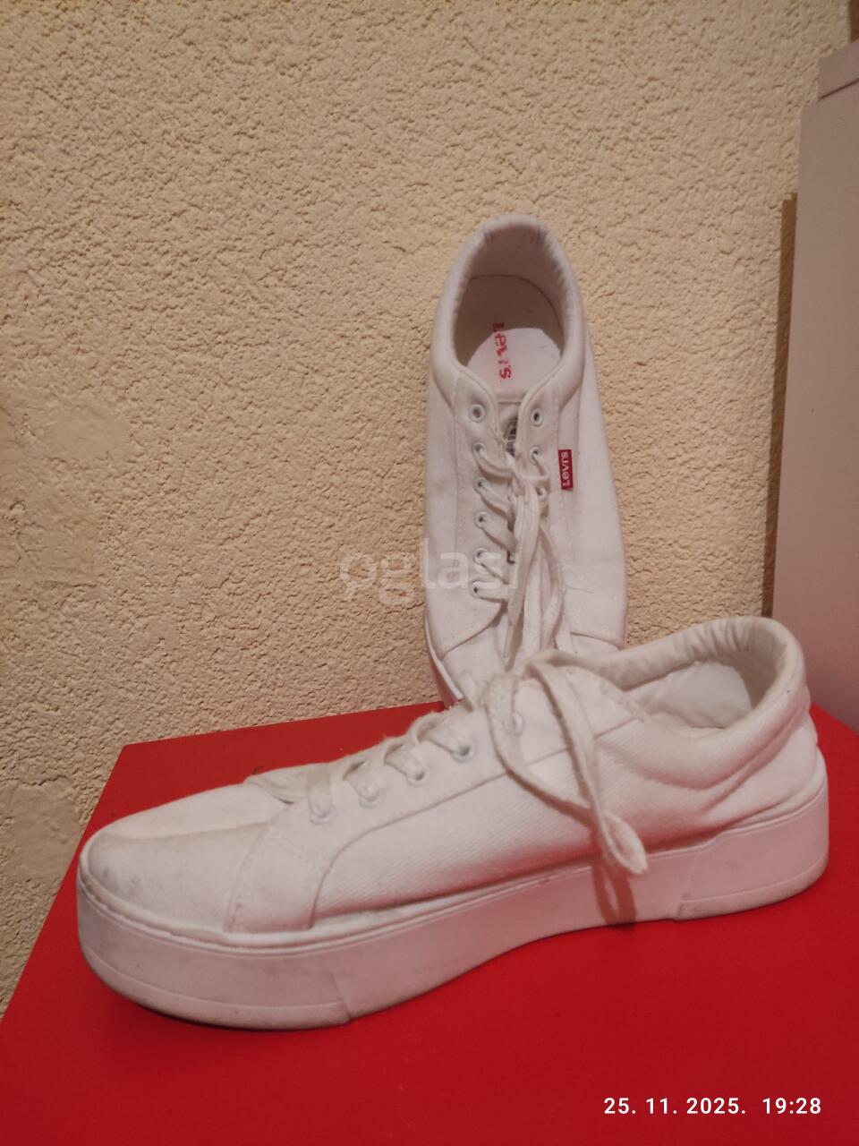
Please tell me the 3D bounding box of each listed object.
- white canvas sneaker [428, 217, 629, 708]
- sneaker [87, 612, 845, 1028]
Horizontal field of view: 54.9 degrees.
[{"bbox_3d":[0.046,-0.049,0.440,0.103,0.281,0.096,-3,-17,5],"label":"white canvas sneaker"},{"bbox_3d":[0.020,0.076,0.311,0.281,0.096,0.103,-6,12,-13],"label":"sneaker"}]

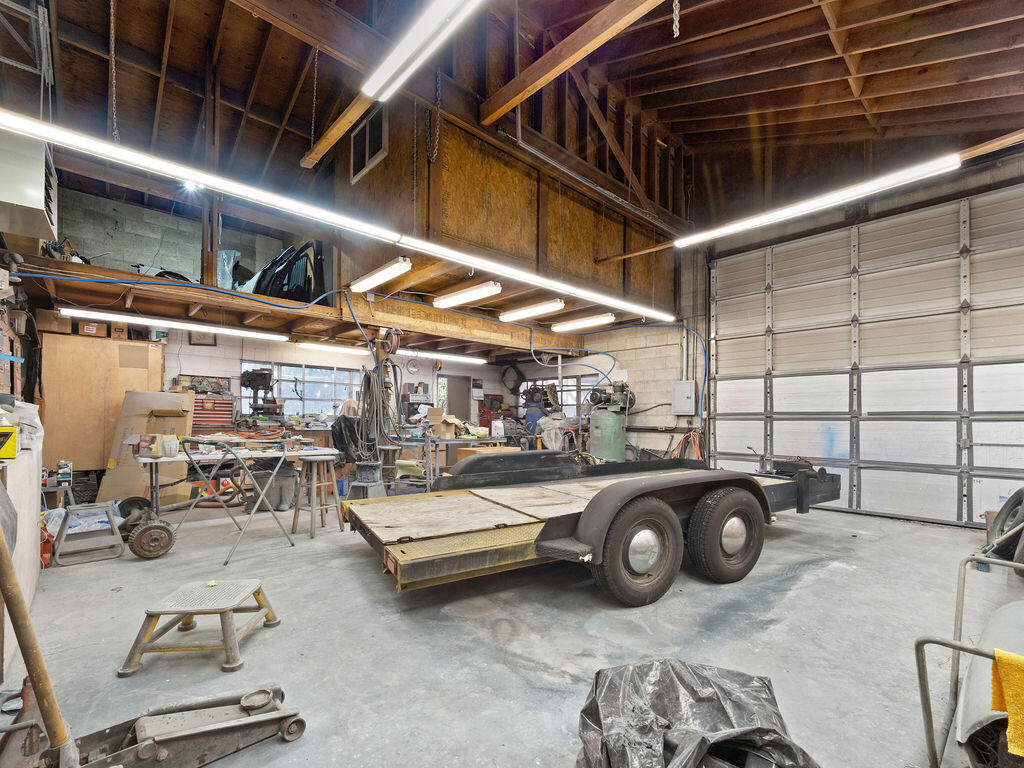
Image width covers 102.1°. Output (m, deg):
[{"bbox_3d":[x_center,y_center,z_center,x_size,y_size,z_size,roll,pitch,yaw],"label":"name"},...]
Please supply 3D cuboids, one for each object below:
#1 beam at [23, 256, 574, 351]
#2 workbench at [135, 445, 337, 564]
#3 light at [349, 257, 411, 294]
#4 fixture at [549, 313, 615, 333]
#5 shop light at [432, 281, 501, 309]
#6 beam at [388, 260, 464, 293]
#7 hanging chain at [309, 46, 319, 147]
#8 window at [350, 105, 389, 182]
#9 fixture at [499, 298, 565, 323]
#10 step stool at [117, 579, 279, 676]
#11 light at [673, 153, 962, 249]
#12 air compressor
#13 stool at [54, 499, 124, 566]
[{"bbox_3d":[-1.604,-0.930,6.025,7.264,0.350,0.140,2,-4,-38],"label":"beam"},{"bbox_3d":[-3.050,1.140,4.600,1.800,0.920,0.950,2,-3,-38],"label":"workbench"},{"bbox_3d":[-1.655,-1.335,5.155,1.256,0.090,0.150,-4,-6,43],"label":"light"},{"bbox_3d":[1.200,-1.031,7.000,1.250,0.110,0.180,-2,-3,44],"label":"fixture"},{"bbox_3d":[-0.656,-1.263,5.850,1.276,0.090,0.150,-3,-6,41],"label":"shop light"},{"bbox_3d":[-1.150,-1.435,5.410,1.457,0.160,0.080,-3,-6,42],"label":"beam"},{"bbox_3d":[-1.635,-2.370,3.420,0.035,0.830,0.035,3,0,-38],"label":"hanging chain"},{"bbox_3d":[-1.680,-2.810,4.850,0.880,0.590,0.080,-2,-3,44],"label":"window"},{"bbox_3d":[0.292,-1.093,6.200,1.250,0.110,0.180,-2,-3,44],"label":"fixture"},{"bbox_3d":[-1.640,1.285,2.235,0.540,0.275,0.490,1,-2,-5],"label":"step stool"},{"bbox_3d":[2.925,-1.808,4.330,2.426,0.100,0.130,-5,-7,44],"label":"light"},{"bbox_3d":[1.670,0.860,7.100,0.720,1.820,0.620,-2,-3,44],"label":"air compressor"},{"bbox_3d":[-3.710,1.275,3.620,0.400,0.450,0.430,-2,-3,43],"label":"stool"}]

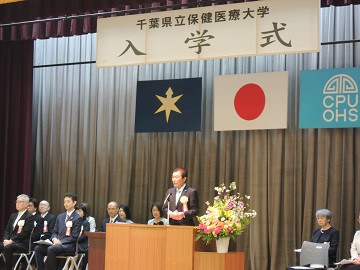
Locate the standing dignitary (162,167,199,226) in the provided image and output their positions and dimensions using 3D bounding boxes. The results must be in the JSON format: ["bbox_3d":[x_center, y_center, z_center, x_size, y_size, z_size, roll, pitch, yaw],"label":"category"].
[{"bbox_3d":[-0.018,1.256,13.122,0.500,1.700,0.360,-1,-4,32],"label":"standing dignitary"}]

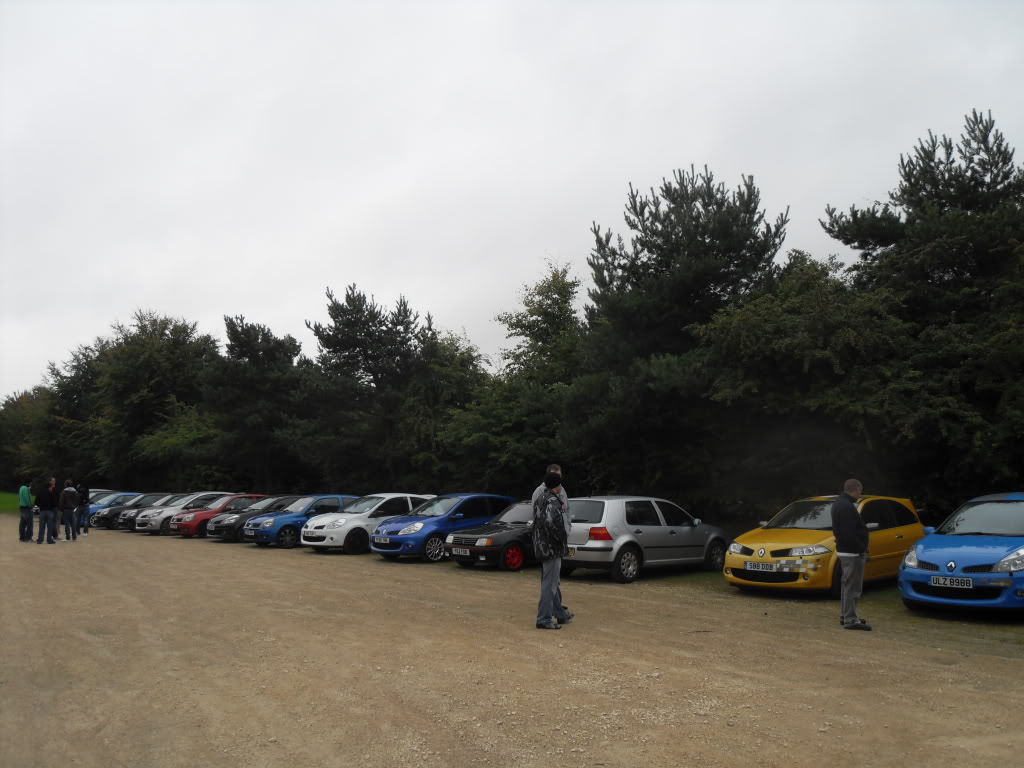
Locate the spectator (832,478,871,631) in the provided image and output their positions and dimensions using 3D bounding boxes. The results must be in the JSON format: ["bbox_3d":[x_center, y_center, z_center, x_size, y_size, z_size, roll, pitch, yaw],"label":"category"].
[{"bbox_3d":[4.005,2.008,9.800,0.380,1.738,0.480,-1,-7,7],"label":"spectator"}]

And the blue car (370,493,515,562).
[{"bbox_3d":[-1.409,3.317,19.396,3.990,1.470,1.780,7,-10,-44],"label":"blue car"}]

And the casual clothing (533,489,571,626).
[{"bbox_3d":[0.459,1.990,9.754,0.400,1.660,0.500,3,-8,-22],"label":"casual clothing"}]

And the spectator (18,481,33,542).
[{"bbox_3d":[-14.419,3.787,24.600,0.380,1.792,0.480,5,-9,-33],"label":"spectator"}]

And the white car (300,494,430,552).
[{"bbox_3d":[-3.617,3.628,21.882,1.790,1.485,3.990,-7,-10,43],"label":"white car"}]

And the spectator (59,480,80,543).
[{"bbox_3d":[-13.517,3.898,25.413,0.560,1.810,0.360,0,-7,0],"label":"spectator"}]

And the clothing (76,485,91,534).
[{"bbox_3d":[-14.642,4.296,28.409,0.380,1.740,0.480,1,-7,-12],"label":"clothing"}]

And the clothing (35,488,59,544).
[{"bbox_3d":[-13.432,3.816,23.900,0.550,1.583,0.360,1,-7,-5],"label":"clothing"}]

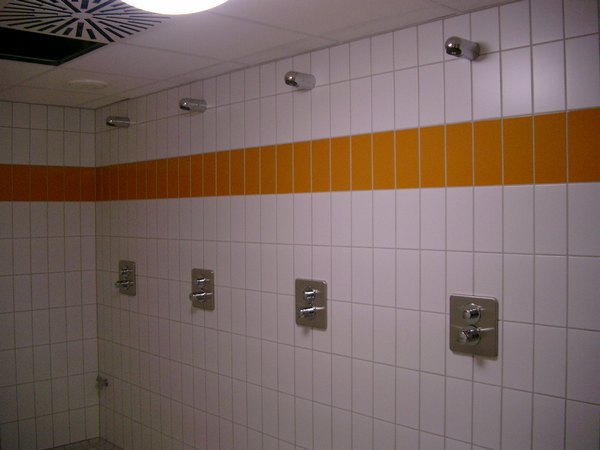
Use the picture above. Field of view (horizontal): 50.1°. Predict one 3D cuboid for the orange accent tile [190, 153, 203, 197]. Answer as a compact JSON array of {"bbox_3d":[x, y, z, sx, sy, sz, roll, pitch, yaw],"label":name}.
[{"bbox_3d":[-0.578,-0.277,3.628,0.118,0.242,0.009,1,1,45],"label":"orange accent tile"}]

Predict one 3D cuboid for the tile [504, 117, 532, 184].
[{"bbox_3d":[0.766,-0.260,2.249,0.010,0.242,0.118,-1,1,-44],"label":"tile"}]

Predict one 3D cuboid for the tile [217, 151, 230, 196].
[{"bbox_3d":[-0.414,-0.281,3.490,0.118,0.243,0.010,1,1,45],"label":"tile"}]

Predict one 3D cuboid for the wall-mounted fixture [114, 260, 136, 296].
[{"bbox_3d":[-1.172,0.355,4.200,0.213,0.222,0.083,1,1,45],"label":"wall-mounted fixture"}]

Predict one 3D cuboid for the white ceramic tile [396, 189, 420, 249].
[{"bbox_3d":[0.436,-0.024,2.578,0.010,0.240,0.118,-1,1,-44],"label":"white ceramic tile"}]

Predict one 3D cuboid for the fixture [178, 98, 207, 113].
[{"bbox_3d":[-0.589,-0.653,3.497,0.157,0.065,0.065,-1,1,-44],"label":"fixture"}]

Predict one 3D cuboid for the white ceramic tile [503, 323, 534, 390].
[{"bbox_3d":[0.780,0.467,2.289,0.118,0.242,0.009,1,1,45],"label":"white ceramic tile"}]

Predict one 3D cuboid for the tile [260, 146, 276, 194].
[{"bbox_3d":[-0.161,-0.283,3.306,0.010,0.248,0.123,-1,1,-45],"label":"tile"}]

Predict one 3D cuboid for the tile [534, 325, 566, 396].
[{"bbox_3d":[0.860,0.467,2.202,0.010,0.244,0.120,-1,1,-44],"label":"tile"}]

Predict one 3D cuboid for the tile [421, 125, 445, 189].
[{"bbox_3d":[0.526,-0.266,2.527,0.010,0.244,0.120,-1,1,-44],"label":"tile"}]

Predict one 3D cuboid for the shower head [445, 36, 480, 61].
[{"bbox_3d":[0.579,-0.632,2.295,0.157,0.065,0.065,-1,1,-44],"label":"shower head"}]

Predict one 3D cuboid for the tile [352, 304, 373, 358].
[{"bbox_3d":[0.271,0.459,2.758,0.010,0.240,0.118,-1,1,-44],"label":"tile"}]

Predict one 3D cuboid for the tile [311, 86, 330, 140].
[{"bbox_3d":[0.096,-0.515,2.945,0.010,0.242,0.118,-1,1,-44],"label":"tile"}]

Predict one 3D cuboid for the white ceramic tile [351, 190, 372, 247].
[{"bbox_3d":[0.273,-0.024,2.789,0.010,0.244,0.120,-1,1,-44],"label":"white ceramic tile"}]

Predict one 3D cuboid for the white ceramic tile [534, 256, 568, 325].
[{"bbox_3d":[0.870,0.226,2.222,0.118,0.243,0.010,1,1,45],"label":"white ceramic tile"}]

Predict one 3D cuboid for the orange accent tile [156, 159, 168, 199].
[{"bbox_3d":[-0.832,-0.279,3.905,0.010,0.244,0.120,-1,1,-44],"label":"orange accent tile"}]

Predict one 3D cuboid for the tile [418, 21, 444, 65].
[{"bbox_3d":[0.510,-0.704,2.484,0.010,0.165,0.118,-1,1,-44],"label":"tile"}]

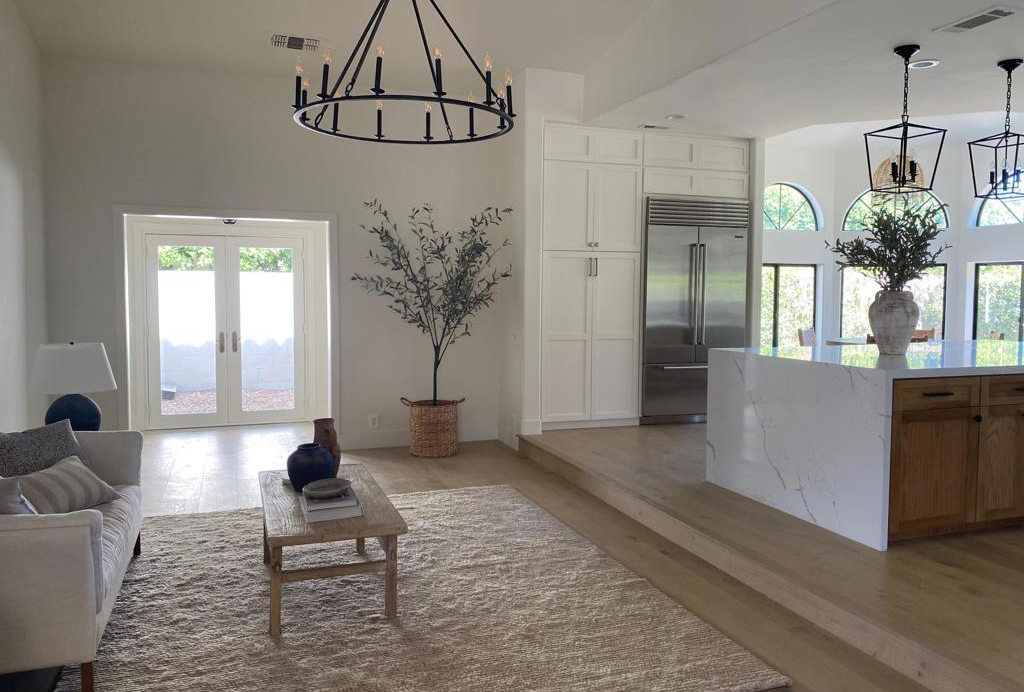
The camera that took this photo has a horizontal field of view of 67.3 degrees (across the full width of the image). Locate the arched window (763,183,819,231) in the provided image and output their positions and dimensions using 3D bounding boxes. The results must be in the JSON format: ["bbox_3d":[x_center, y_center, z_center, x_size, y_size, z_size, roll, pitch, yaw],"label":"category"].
[{"bbox_3d":[3.572,-1.853,10.237,1.253,0.621,0.100,-1,4,-18],"label":"arched window"}]

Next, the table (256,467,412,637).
[{"bbox_3d":[-0.863,0.908,3.547,0.523,0.449,1.166,-1,4,-20],"label":"table"}]

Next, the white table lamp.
[{"bbox_3d":[-2.360,0.273,4.129,0.420,0.595,0.420,-1,4,-19],"label":"white table lamp"}]

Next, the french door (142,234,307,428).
[{"bbox_3d":[-3.018,-0.153,8.191,1.574,2.008,0.070,-1,4,-18],"label":"french door"}]

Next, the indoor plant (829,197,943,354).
[{"bbox_3d":[2.316,-0.427,4.743,0.647,0.950,0.626,-1,4,-19],"label":"indoor plant"}]

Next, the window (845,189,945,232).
[{"bbox_3d":[5.074,-1.841,10.178,1.267,0.596,0.100,2,4,27],"label":"window"}]

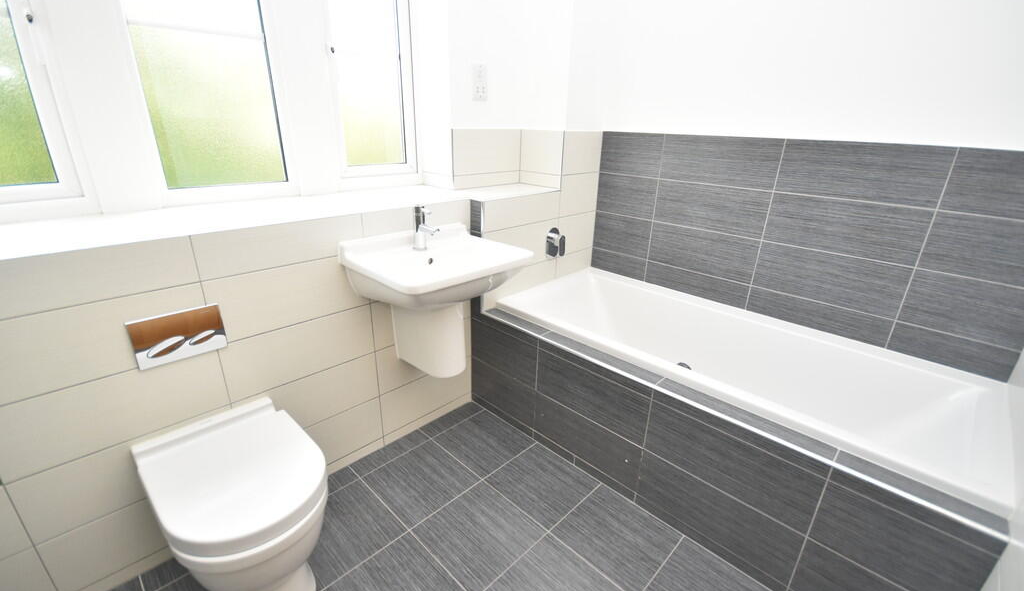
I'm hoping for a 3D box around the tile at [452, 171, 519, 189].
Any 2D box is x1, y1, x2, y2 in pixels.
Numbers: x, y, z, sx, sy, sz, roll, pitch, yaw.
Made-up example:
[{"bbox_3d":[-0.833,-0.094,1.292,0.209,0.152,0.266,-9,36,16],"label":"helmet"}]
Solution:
[{"bbox_3d":[-0.122,-0.632,2.329,0.010,0.070,0.495,21,28,41],"label":"tile"}]

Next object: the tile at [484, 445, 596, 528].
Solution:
[{"bbox_3d":[0.120,0.747,1.700,0.336,0.010,0.330,21,28,41],"label":"tile"}]

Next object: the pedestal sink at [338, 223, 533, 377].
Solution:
[{"bbox_3d":[-0.250,0.066,1.605,0.460,0.540,0.560,21,28,40],"label":"pedestal sink"}]

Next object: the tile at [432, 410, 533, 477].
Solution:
[{"bbox_3d":[-0.122,0.637,1.863,0.332,0.010,0.312,20,28,40],"label":"tile"}]

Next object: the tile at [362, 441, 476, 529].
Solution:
[{"bbox_3d":[-0.347,0.712,1.646,0.332,0.010,0.333,20,28,40],"label":"tile"}]

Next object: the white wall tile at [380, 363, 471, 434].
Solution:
[{"bbox_3d":[-0.381,0.454,1.989,0.010,0.208,0.503,21,28,40],"label":"white wall tile"}]

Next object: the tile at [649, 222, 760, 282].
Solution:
[{"bbox_3d":[0.898,-0.208,2.039,0.505,0.208,0.010,21,28,40],"label":"tile"}]

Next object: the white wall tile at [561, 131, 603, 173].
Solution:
[{"bbox_3d":[0.357,-0.721,2.172,0.010,0.204,0.317,21,28,40],"label":"white wall tile"}]

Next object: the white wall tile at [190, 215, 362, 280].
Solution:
[{"bbox_3d":[-0.685,-0.158,1.310,0.010,0.124,0.495,20,28,40],"label":"white wall tile"}]

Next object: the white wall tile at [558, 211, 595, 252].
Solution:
[{"bbox_3d":[0.339,-0.325,2.259,0.010,0.201,0.317,20,28,40],"label":"white wall tile"}]

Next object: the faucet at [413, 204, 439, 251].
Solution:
[{"bbox_3d":[-0.320,-0.242,1.573,0.140,0.157,0.048,21,28,41],"label":"faucet"}]

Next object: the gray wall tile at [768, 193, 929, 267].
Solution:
[{"bbox_3d":[1.232,-0.257,1.600,0.504,0.202,0.010,20,28,40],"label":"gray wall tile"}]

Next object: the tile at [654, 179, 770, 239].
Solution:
[{"bbox_3d":[0.903,-0.402,1.964,0.505,0.208,0.010,21,28,40],"label":"tile"}]

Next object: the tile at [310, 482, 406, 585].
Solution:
[{"bbox_3d":[-0.593,0.818,1.469,0.339,0.010,0.341,21,28,40],"label":"tile"}]

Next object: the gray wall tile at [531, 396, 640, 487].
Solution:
[{"bbox_3d":[0.287,0.570,1.713,0.500,0.203,0.010,21,28,41],"label":"gray wall tile"}]

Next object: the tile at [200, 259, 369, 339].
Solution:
[{"bbox_3d":[-0.718,-0.003,1.435,0.010,0.203,0.500,21,28,41],"label":"tile"}]

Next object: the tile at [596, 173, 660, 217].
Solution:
[{"bbox_3d":[0.598,-0.519,2.231,0.352,0.203,0.010,21,28,41],"label":"tile"}]

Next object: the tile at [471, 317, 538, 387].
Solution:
[{"bbox_3d":[-0.040,0.250,1.879,0.400,0.199,0.010,20,28,40],"label":"tile"}]

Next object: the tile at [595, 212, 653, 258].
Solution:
[{"bbox_3d":[0.590,-0.325,2.316,0.354,0.208,0.010,21,28,40],"label":"tile"}]

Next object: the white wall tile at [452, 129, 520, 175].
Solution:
[{"bbox_3d":[-0.111,-0.686,2.035,0.010,0.200,0.438,20,28,40],"label":"white wall tile"}]

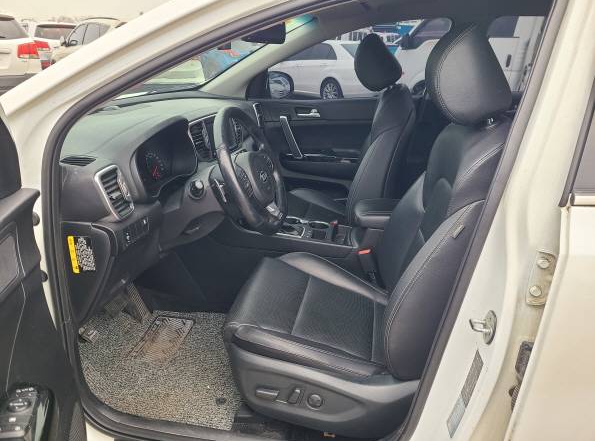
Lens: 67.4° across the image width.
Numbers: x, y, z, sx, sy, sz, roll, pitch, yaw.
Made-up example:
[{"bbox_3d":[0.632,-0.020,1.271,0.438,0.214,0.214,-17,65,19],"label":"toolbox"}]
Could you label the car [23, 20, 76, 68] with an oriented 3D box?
[{"bbox_3d":[-7.919,-5.307,14.041,1.860,1.690,4.600,-15,27,-35],"label":"car"}]

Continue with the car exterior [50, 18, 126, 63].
[{"bbox_3d":[-4.085,-3.725,10.331,1.870,1.730,4.650,-18,29,-39],"label":"car exterior"}]

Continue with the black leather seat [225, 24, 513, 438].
[{"bbox_3d":[0.218,0.018,1.220,0.720,1.025,0.520,6,22,10],"label":"black leather seat"}]

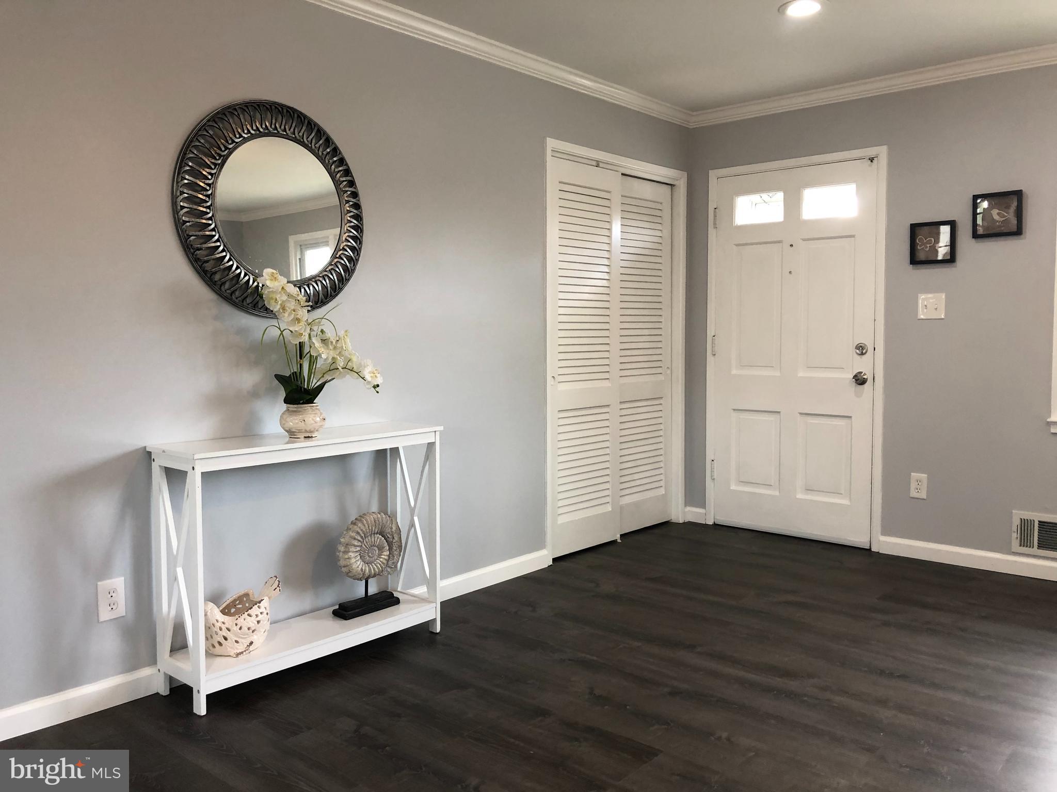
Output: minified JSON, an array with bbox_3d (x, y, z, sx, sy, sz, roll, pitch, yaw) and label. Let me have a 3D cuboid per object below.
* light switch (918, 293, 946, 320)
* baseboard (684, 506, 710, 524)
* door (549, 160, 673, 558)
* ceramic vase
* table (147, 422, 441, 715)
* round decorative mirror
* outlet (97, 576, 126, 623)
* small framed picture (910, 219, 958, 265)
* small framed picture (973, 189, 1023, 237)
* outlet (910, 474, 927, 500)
[{"bbox_3d":[2.010,-0.447,4.261,0.125,0.126,0.012,4,6,42],"label":"light switch"},{"bbox_3d":[1.030,0.728,5.227,0.118,0.085,0.018,4,6,42],"label":"baseboard"},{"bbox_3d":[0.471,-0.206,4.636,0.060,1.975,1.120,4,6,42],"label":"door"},{"bbox_3d":[-0.781,0.087,2.956,0.160,0.116,0.160,0,4,0],"label":"ceramic vase"},{"bbox_3d":[-0.765,0.537,3.021,0.302,0.800,0.997,4,6,42],"label":"table"},{"bbox_3d":[-0.884,-0.643,3.008,0.040,0.740,0.745,4,6,42],"label":"round decorative mirror"},{"bbox_3d":[-1.298,0.635,2.662,0.008,0.125,0.079,4,6,42],"label":"outlet"},{"bbox_3d":[2.002,-0.762,4.234,0.206,0.203,0.025,4,6,42],"label":"small framed picture"},{"bbox_3d":[2.212,-0.858,4.036,0.206,0.203,0.025,4,6,42],"label":"small framed picture"},{"bbox_3d":[1.987,0.462,4.352,0.078,0.125,0.008,4,6,42],"label":"outlet"}]

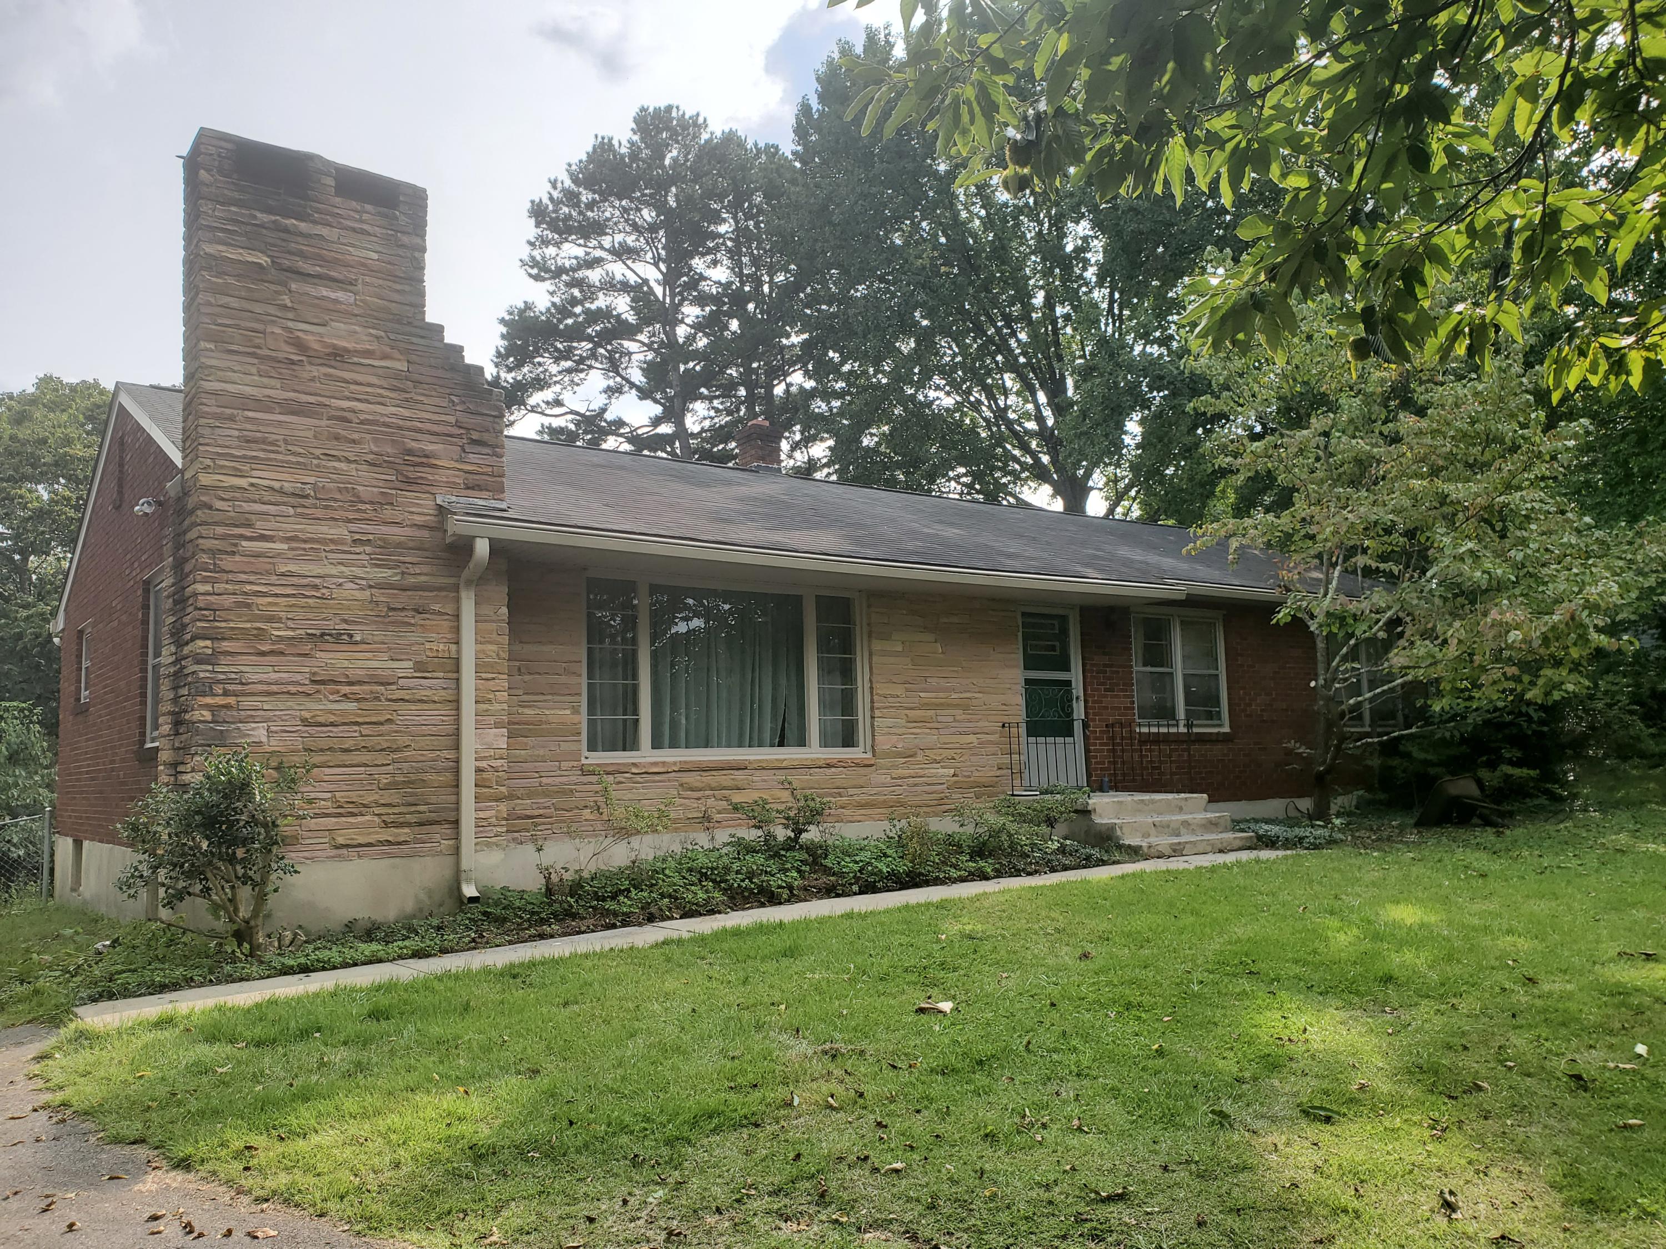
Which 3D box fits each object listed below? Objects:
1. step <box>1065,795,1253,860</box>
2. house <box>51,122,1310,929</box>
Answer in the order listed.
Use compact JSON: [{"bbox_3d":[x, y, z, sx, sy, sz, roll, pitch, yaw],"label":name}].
[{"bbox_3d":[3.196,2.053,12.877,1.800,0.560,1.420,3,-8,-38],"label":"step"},{"bbox_3d":[-0.028,0.189,16.368,16.672,5.567,9.073,3,-8,-37],"label":"house"}]

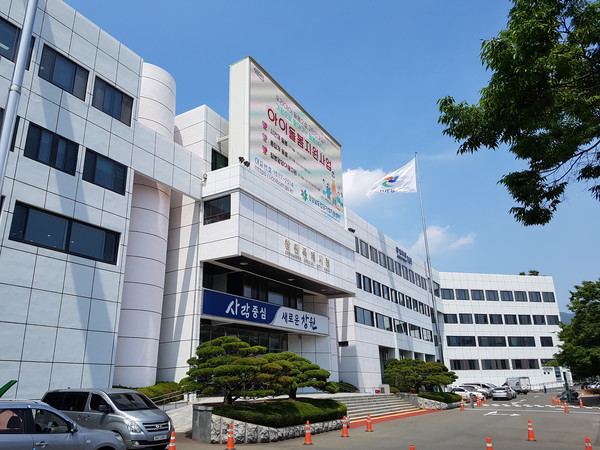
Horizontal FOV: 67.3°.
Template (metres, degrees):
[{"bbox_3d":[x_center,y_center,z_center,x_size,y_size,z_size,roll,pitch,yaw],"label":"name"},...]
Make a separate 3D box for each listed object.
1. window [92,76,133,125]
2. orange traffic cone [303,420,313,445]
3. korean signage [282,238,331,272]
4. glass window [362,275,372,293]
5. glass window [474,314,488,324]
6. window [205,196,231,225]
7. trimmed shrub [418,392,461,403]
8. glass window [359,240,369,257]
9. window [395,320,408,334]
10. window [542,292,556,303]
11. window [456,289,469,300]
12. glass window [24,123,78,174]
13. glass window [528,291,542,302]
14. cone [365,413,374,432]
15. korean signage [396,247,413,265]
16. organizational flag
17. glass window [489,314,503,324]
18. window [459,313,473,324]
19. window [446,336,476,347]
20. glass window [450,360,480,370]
[{"bbox_3d":[-9.824,-6.450,23.756,0.200,1.796,2.385,-13,-23,28],"label":"window"},{"bbox_3d":[0.272,6.806,14.790,0.350,0.700,0.350,-3,-20,3],"label":"orange traffic cone"},{"bbox_3d":[0.728,2.326,32.954,0.120,1.125,6.557,-13,-23,28],"label":"korean signage"},{"bbox_3d":[7.598,6.740,50.746,0.200,1.640,2.185,-13,-23,29],"label":"glass window"},{"bbox_3d":[30.996,16.119,76.924,2.539,1.623,0.150,3,-20,-14],"label":"glass window"},{"bbox_3d":[-4.854,-0.846,26.739,2.047,1.500,0.150,-13,-23,28],"label":"window"},{"bbox_3d":[11.378,13.970,36.500,2.400,0.800,4.200,-13,-23,28],"label":"trimmed shrub"},{"bbox_3d":[6.203,2.382,43.295,0.150,1.436,1.895,-12,-22,28],"label":"glass window"},{"bbox_3d":[10.825,10.996,48.277,0.150,1.355,4.317,-12,-22,28],"label":"window"},{"bbox_3d":[38.666,11.270,70.053,2.202,1.523,0.150,4,-20,-16],"label":"window"},{"bbox_3d":[29.051,12.523,80.520,2.537,1.807,0.200,4,-21,-15],"label":"window"},{"bbox_3d":[-11.448,-3.434,20.851,0.200,1.673,2.412,-13,-23,29],"label":"glass window"},{"bbox_3d":[43.376,13.313,83.067,2.636,1.855,0.200,4,-21,-15],"label":"glass window"},{"bbox_3d":[2.846,8.077,18.405,0.340,0.710,0.340,-2,-20,0],"label":"cone"},{"bbox_3d":[14.886,4.597,63.476,0.150,1.370,6.606,-13,-23,28],"label":"korean signage"},{"bbox_3d":[8.628,-4.479,42.500,4.600,3.450,0.700,-7,-20,12],"label":"organizational flag"},{"bbox_3d":[35.119,16.919,80.630,2.482,1.688,0.200,4,-21,-15],"label":"glass window"},{"bbox_3d":[29.155,16.533,79.061,2.529,1.716,0.200,4,-21,-15],"label":"window"},{"bbox_3d":[22.742,16.401,63.345,4.580,1.374,0.150,4,-20,-16],"label":"window"},{"bbox_3d":[22.833,19.349,62.311,4.532,1.375,0.150,4,-20,-16],"label":"glass window"}]

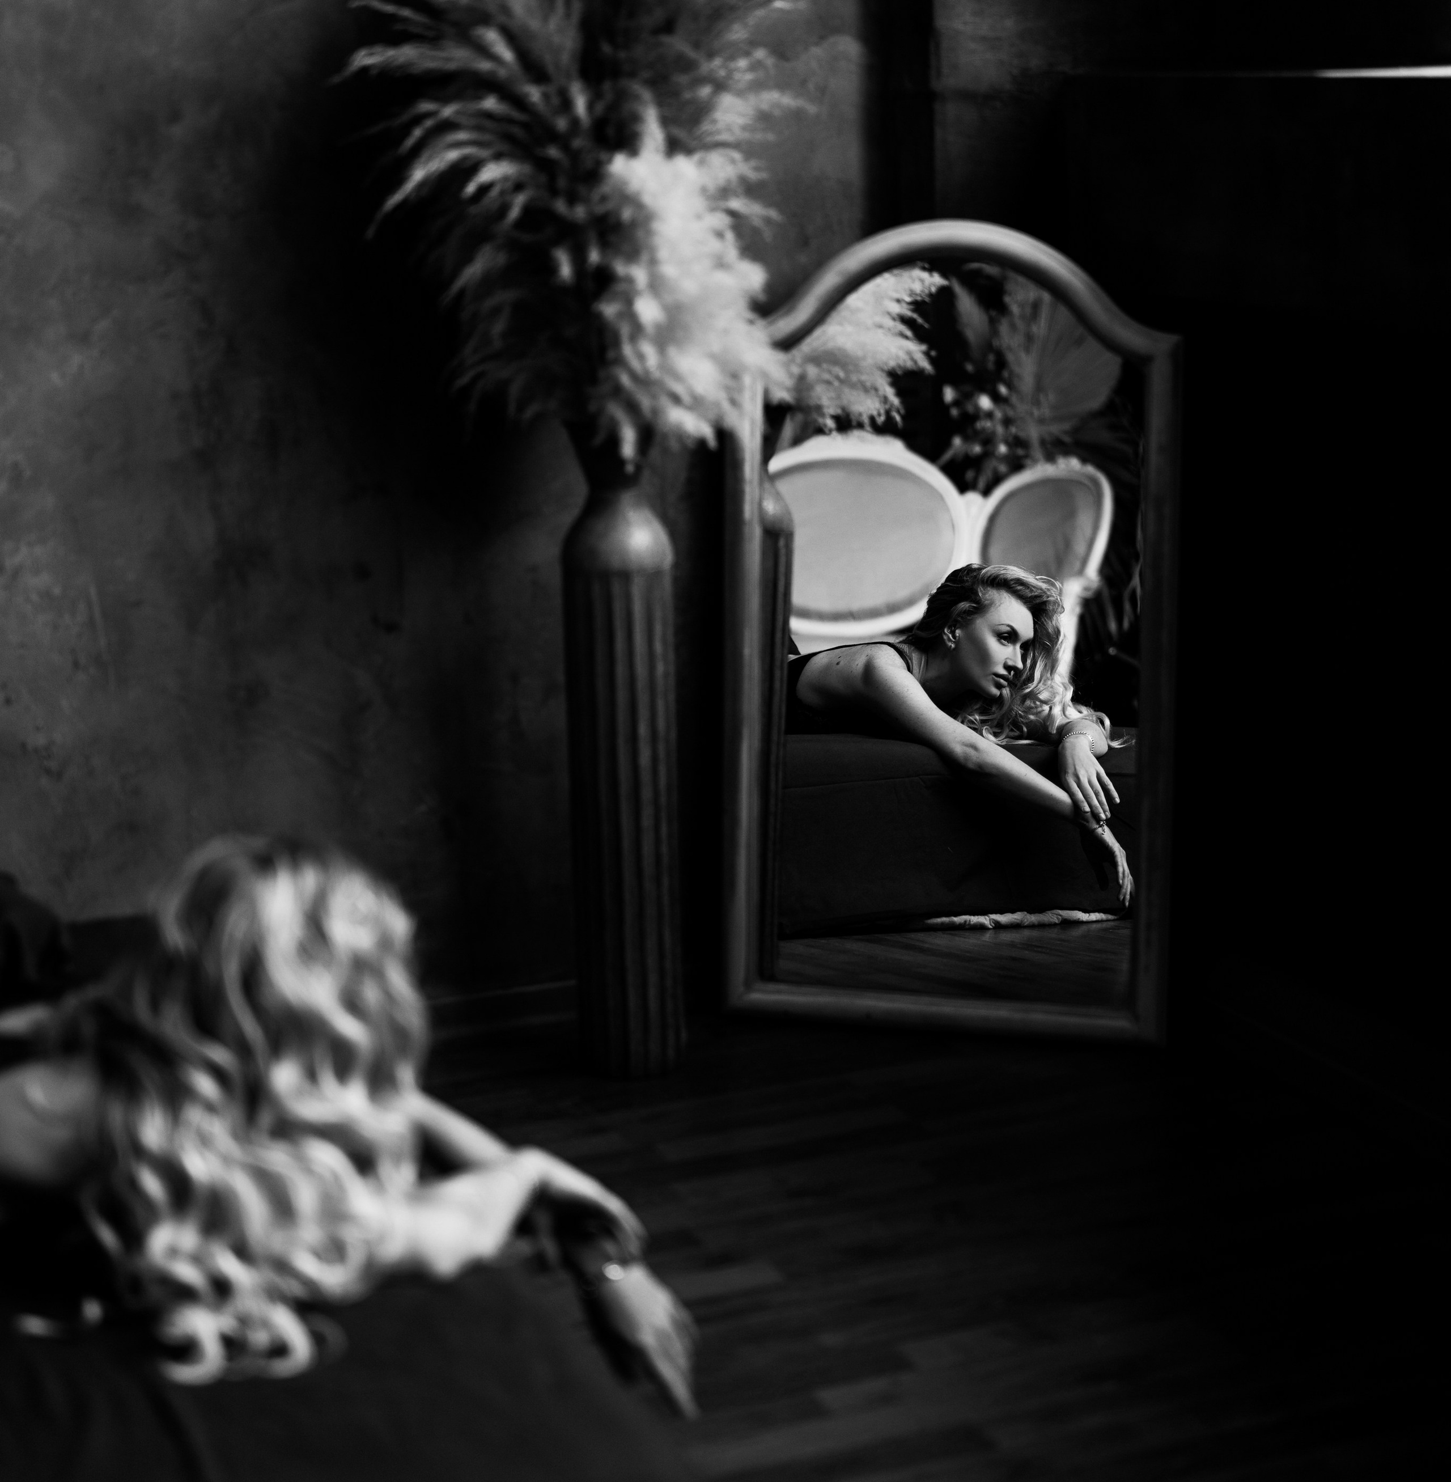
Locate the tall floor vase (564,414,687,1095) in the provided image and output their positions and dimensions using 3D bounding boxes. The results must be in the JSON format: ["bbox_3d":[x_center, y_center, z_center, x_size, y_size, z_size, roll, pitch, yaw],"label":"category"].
[{"bbox_3d":[-0.129,0.007,3.843,0.146,0.838,0.146,-1,13,0],"label":"tall floor vase"}]

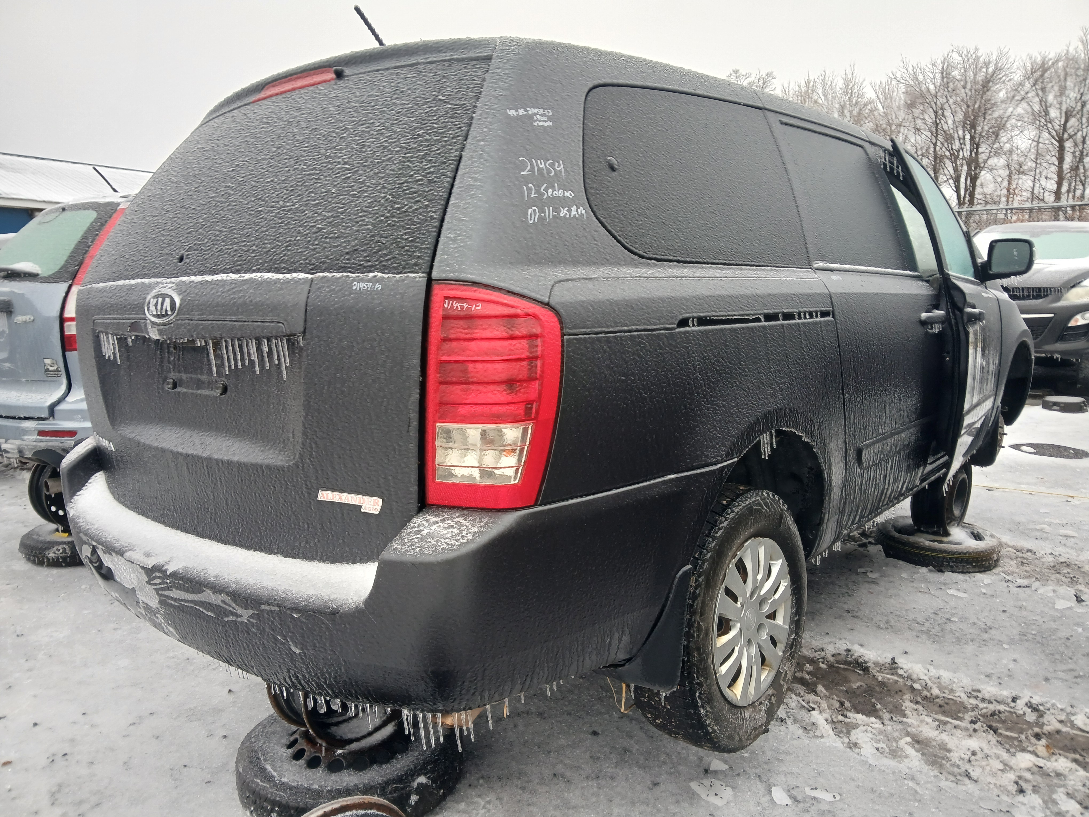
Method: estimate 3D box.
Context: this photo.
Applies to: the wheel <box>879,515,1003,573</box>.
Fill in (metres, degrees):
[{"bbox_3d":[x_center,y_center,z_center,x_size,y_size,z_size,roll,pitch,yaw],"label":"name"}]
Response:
[{"bbox_3d":[2.018,0.690,4.206,0.590,0.135,0.590,-2,7,0],"label":"wheel"}]

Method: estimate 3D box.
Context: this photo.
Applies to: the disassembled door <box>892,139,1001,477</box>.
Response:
[{"bbox_3d":[1.808,-0.422,3.614,0.280,1.340,1.060,2,8,36],"label":"disassembled door"}]

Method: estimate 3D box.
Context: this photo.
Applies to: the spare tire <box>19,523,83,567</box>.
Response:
[{"bbox_3d":[-2.610,0.722,4.610,0.610,0.170,0.610,-2,7,0],"label":"spare tire"}]

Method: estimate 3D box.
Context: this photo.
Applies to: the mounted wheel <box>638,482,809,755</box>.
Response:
[{"bbox_3d":[0.479,0.559,2.241,0.235,0.700,0.700,3,9,41],"label":"mounted wheel"}]

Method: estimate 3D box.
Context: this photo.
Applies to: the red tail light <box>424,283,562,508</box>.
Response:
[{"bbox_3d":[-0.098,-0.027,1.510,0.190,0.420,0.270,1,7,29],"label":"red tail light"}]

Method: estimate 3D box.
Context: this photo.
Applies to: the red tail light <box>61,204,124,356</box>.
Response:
[{"bbox_3d":[-2.112,-0.636,3.922,0.200,0.710,0.380,4,9,41],"label":"red tail light"}]

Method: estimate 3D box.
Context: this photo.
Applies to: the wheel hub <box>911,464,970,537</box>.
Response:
[{"bbox_3d":[1.961,0.404,4.078,0.200,0.440,0.440,4,9,41],"label":"wheel hub"}]

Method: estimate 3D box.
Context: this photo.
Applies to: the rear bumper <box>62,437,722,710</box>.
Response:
[{"bbox_3d":[-0.588,0.343,2.247,1.950,0.480,0.940,3,9,41],"label":"rear bumper"}]

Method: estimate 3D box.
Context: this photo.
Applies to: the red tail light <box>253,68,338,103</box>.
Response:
[{"bbox_3d":[-0.651,-0.837,2.110,0.400,0.060,0.070,3,9,41],"label":"red tail light"}]

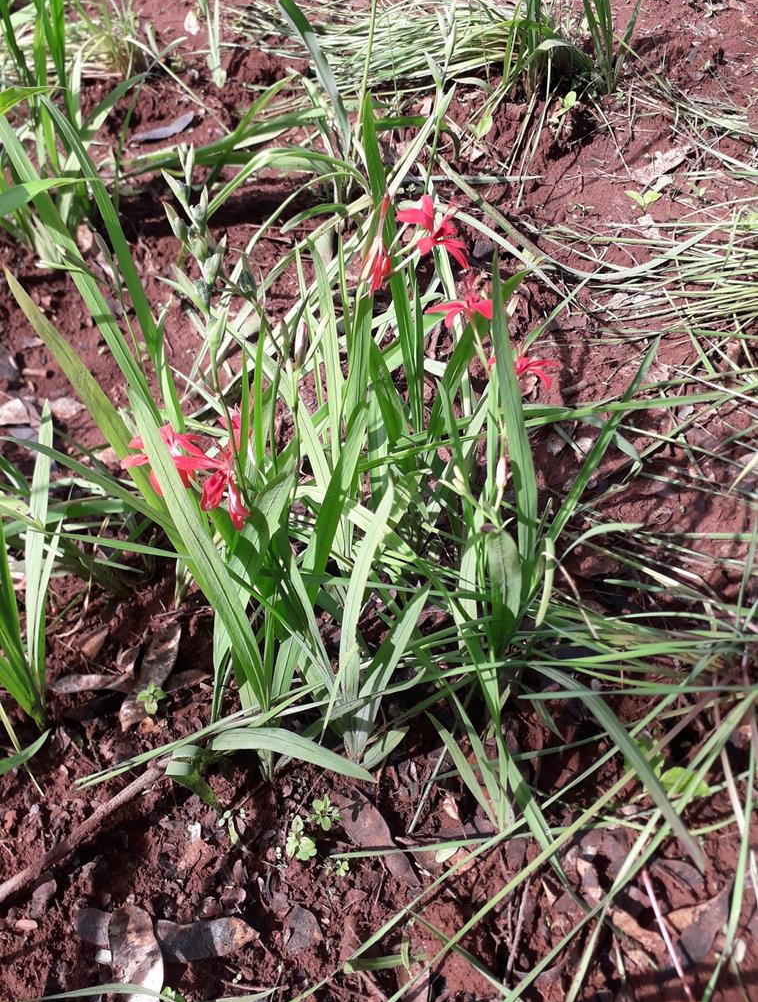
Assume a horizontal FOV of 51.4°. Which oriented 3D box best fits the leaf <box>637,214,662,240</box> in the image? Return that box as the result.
[{"bbox_3d":[0.377,-0.381,1.096,0.022,0.012,0.058,-11,51,-9],"label":"leaf"}]

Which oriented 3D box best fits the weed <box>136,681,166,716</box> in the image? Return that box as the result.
[{"bbox_3d":[-0.183,0.160,0.634,0.024,0.018,0.022,0,50,0],"label":"weed"}]

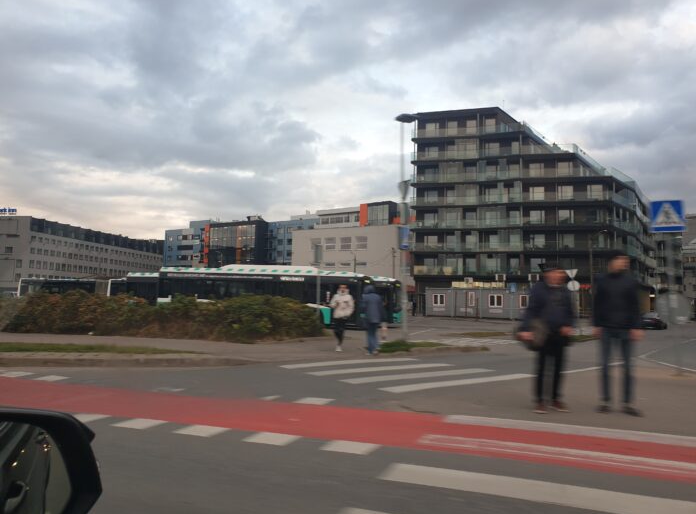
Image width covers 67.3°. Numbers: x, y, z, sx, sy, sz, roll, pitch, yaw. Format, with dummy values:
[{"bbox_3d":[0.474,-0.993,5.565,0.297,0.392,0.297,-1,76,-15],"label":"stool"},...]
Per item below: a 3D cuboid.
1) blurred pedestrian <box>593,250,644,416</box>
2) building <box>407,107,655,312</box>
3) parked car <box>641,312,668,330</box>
[{"bbox_3d":[3.027,0.845,5.850,0.540,1.820,0.380,2,-5,-12],"label":"blurred pedestrian"},{"bbox_3d":[25.696,-5.050,76.253,29.000,27.400,22.000,0,-5,17],"label":"building"},{"bbox_3d":[20.900,4.225,36.100,1.800,1.450,4.300,-3,-7,40],"label":"parked car"}]

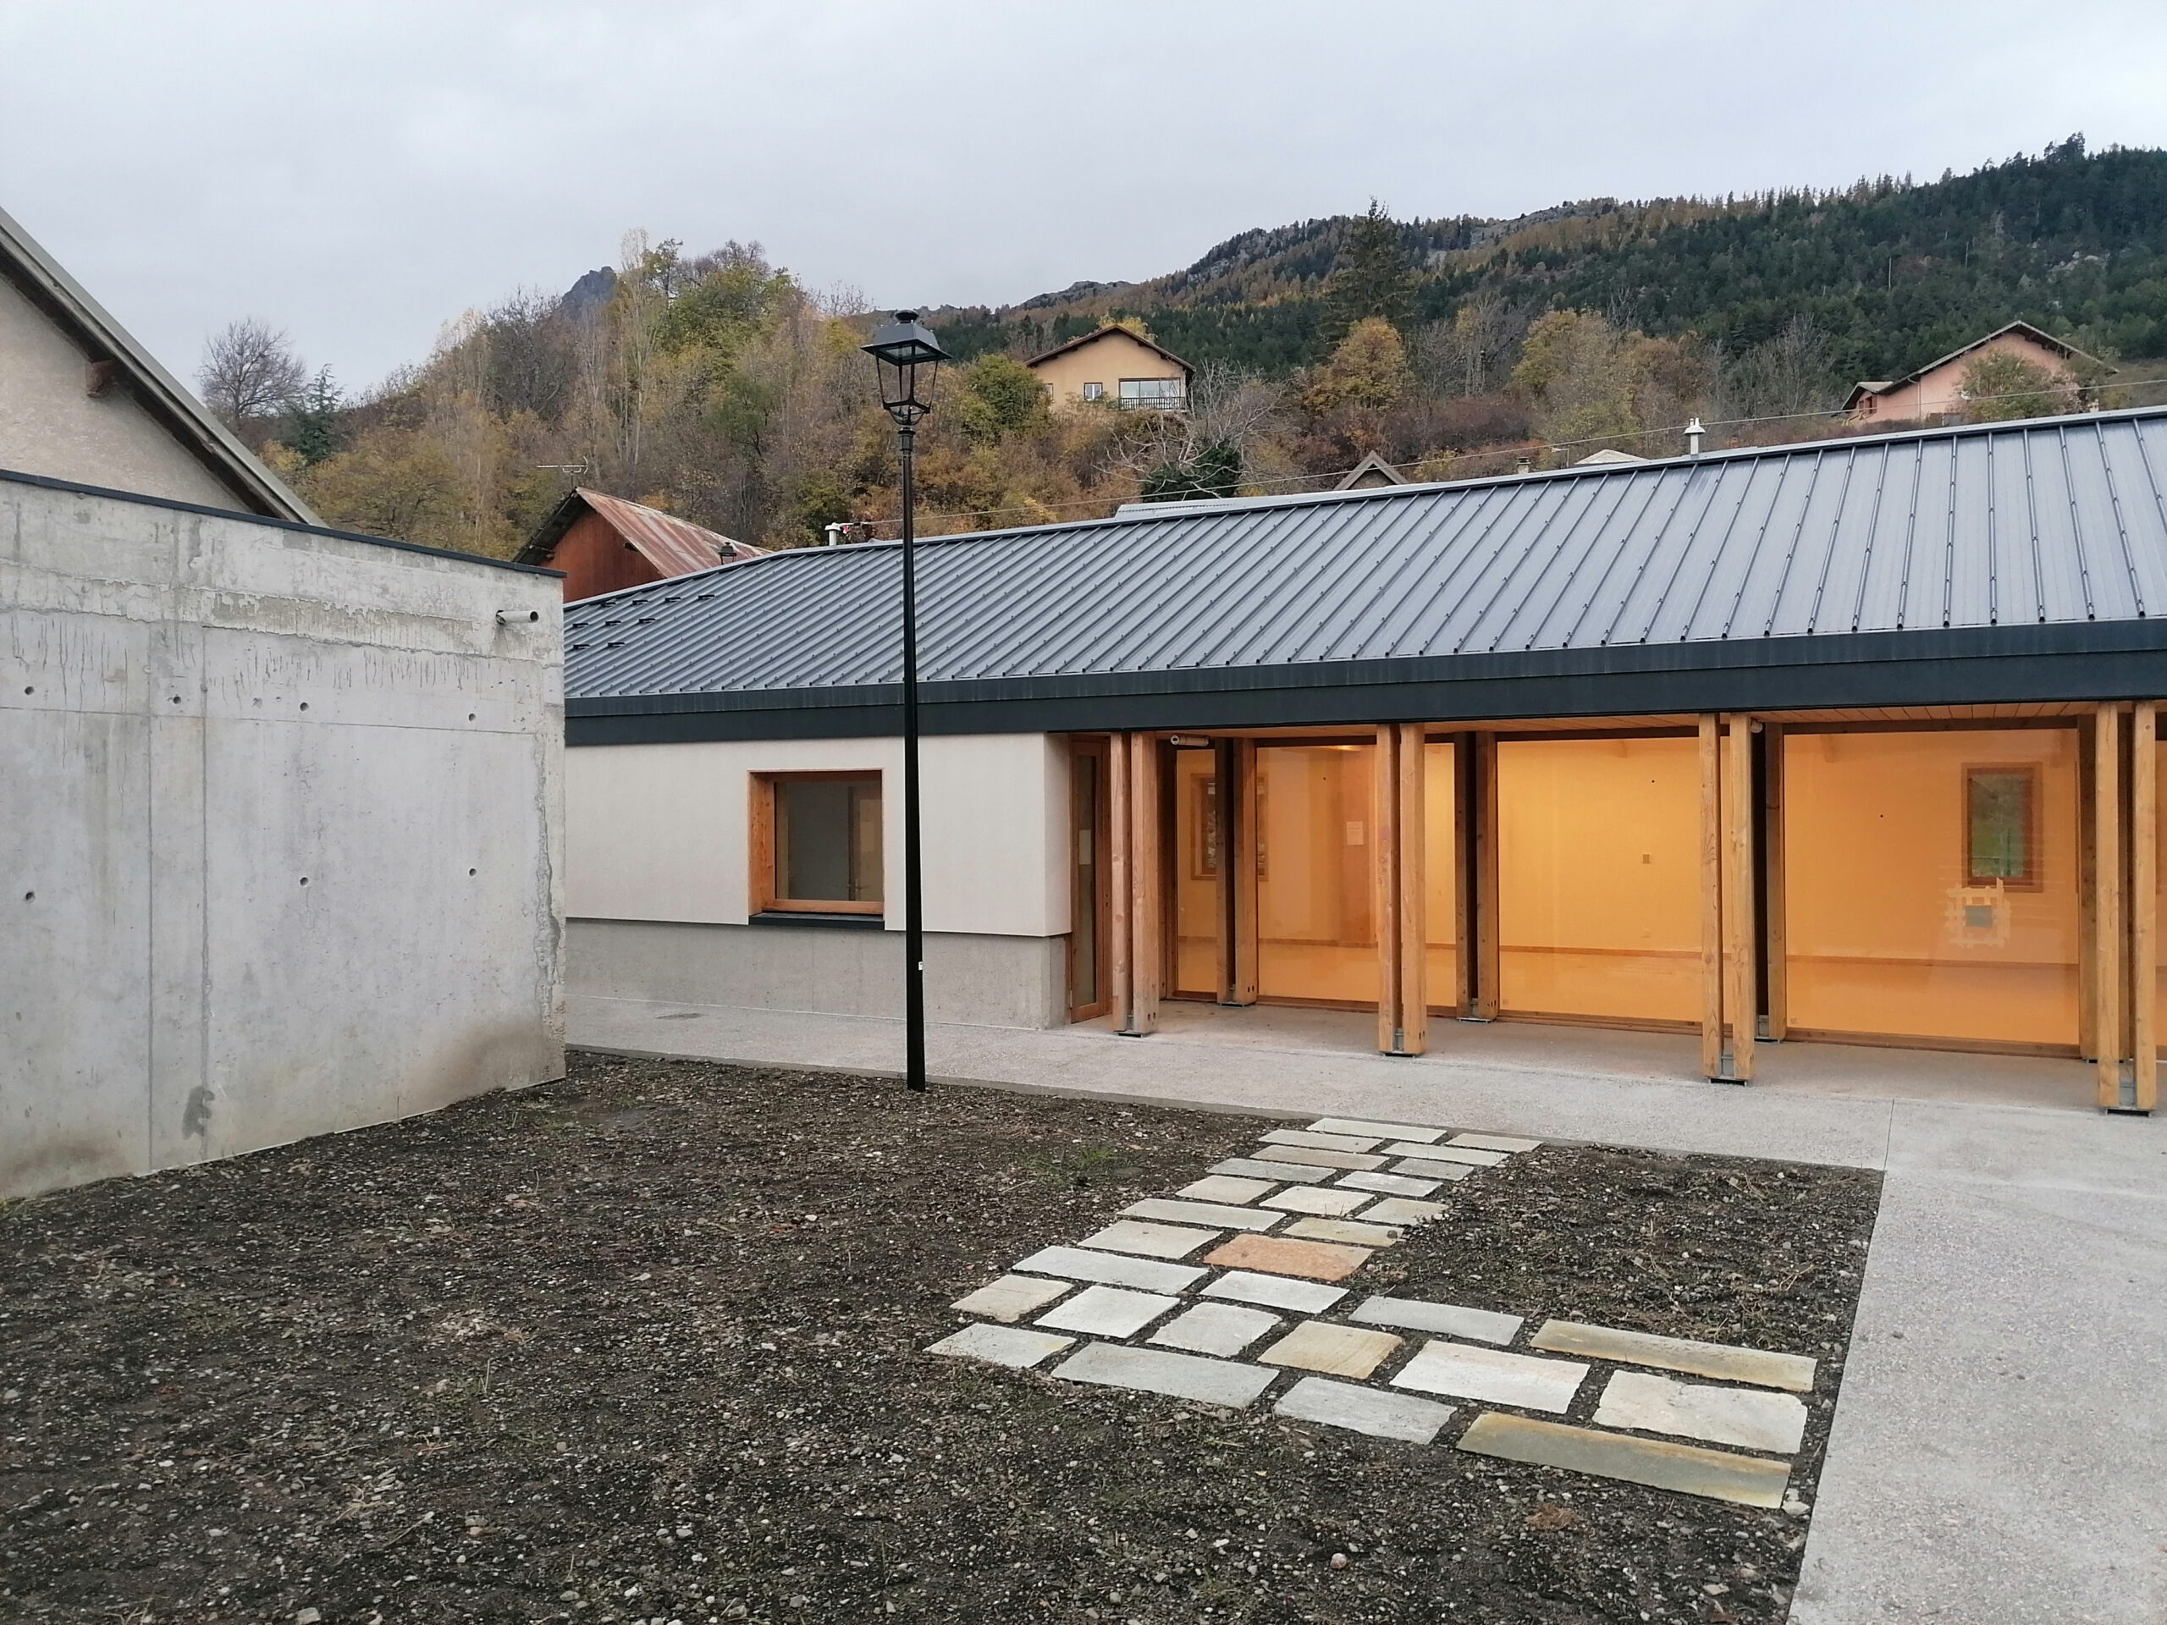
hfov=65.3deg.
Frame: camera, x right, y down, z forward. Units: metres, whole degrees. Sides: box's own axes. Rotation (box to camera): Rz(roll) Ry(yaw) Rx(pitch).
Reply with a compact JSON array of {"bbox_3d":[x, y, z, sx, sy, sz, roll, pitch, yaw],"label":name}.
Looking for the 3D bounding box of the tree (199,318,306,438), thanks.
[{"bbox_3d":[-54.152,-28.260,110.000,7.100,8.200,7.000,0,0,0],"label":"tree"}]

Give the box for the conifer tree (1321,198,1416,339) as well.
[{"bbox_3d":[24.544,-45.676,145.000,7.800,13.800,7.800,0,0,0],"label":"conifer tree"}]

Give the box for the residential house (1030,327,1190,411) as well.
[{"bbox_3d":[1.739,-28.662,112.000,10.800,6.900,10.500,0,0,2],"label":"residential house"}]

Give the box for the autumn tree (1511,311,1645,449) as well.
[{"bbox_3d":[29.832,-25.898,102.000,8.000,8.800,7.600,0,0,0],"label":"autumn tree"}]

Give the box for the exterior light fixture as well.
[{"bbox_3d":[-1.034,-0.669,10.200,0.390,4.710,0.390,0,1,45],"label":"exterior light fixture"}]

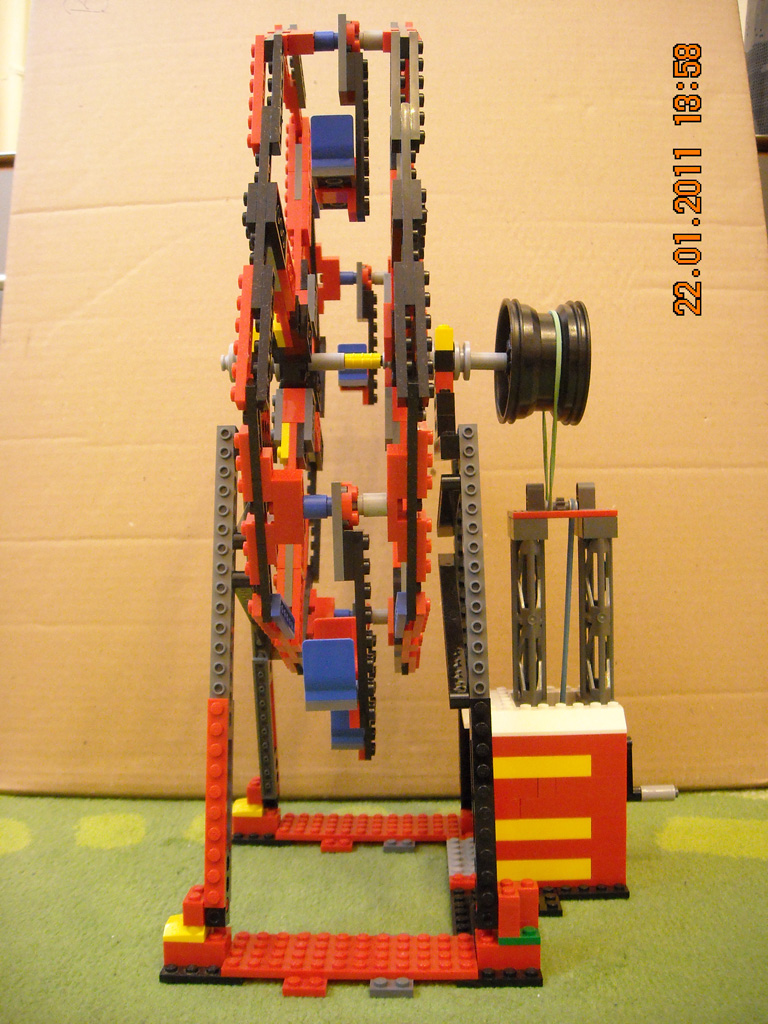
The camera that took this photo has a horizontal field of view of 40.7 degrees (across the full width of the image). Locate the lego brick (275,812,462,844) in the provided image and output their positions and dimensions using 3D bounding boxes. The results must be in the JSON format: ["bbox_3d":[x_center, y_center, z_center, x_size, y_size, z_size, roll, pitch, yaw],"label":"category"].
[{"bbox_3d":[-0.007,0.168,0.550,0.096,0.005,0.032,0,2,2],"label":"lego brick"}]

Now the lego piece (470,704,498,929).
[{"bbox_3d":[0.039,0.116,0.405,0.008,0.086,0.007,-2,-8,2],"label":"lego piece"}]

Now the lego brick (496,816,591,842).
[{"bbox_3d":[0.069,0.142,0.468,0.048,0.010,0.008,0,1,2],"label":"lego brick"}]

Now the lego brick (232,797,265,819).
[{"bbox_3d":[-0.072,0.158,0.555,0.016,0.007,0.016,0,1,2],"label":"lego brick"}]

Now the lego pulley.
[{"bbox_3d":[0.072,-0.068,0.467,0.034,0.056,0.056,1,2,-1],"label":"lego pulley"}]

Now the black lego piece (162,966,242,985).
[{"bbox_3d":[-0.068,0.175,0.396,0.032,0.005,0.016,0,2,2],"label":"black lego piece"}]

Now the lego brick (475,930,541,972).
[{"bbox_3d":[0.047,0.168,0.400,0.024,0.011,0.016,0,1,2],"label":"lego brick"}]

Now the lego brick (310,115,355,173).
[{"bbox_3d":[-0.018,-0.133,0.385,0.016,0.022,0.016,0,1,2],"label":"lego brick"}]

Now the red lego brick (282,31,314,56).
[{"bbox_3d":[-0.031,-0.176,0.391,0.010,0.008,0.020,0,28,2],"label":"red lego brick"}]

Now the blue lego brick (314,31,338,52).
[{"bbox_3d":[-0.023,-0.189,0.416,0.010,0.008,0.008,0,2,2],"label":"blue lego brick"}]

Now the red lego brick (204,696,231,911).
[{"bbox_3d":[-0.066,0.114,0.408,0.008,0.080,0.005,0,-8,2],"label":"red lego brick"}]

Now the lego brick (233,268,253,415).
[{"bbox_3d":[-0.046,-0.058,0.343,0.005,0.048,0.008,1,-15,2],"label":"lego brick"}]

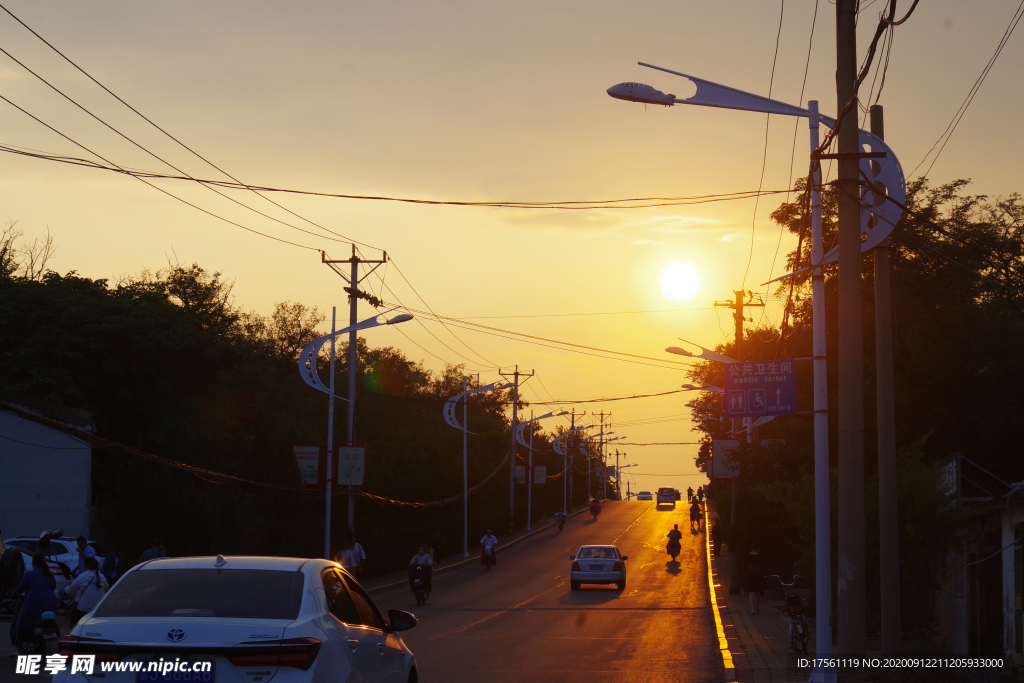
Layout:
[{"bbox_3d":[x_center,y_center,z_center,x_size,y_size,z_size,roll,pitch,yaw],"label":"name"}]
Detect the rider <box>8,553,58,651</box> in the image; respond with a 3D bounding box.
[{"bbox_3d":[-6.690,3.726,34.600,0.700,1.570,1.720,3,-6,-29],"label":"rider"}]

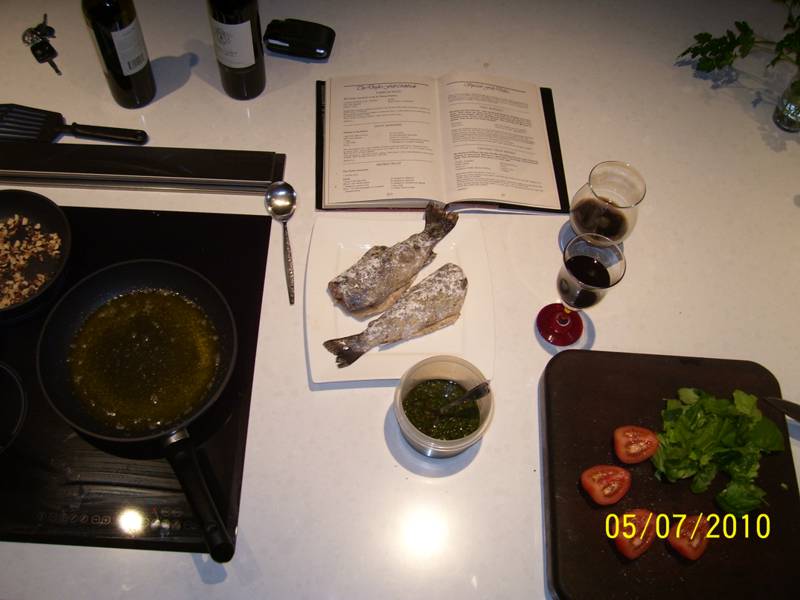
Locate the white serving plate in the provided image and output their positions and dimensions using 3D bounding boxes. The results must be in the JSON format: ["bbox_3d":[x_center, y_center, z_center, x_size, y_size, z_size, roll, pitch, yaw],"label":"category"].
[{"bbox_3d":[0.001,-0.006,1.206,0.290,0.025,0.290,-1,63,-5],"label":"white serving plate"}]

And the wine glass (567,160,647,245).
[{"bbox_3d":[0.311,-0.129,1.213,0.095,0.168,0.095,3,62,-3],"label":"wine glass"}]

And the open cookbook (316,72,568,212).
[{"bbox_3d":[0.069,-0.273,1.348,0.422,0.030,0.273,0,63,-4],"label":"open cookbook"}]

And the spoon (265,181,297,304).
[{"bbox_3d":[-0.179,-0.094,1.240,0.049,0.024,0.225,-6,63,-7],"label":"spoon"}]

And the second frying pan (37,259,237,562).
[{"bbox_3d":[-0.325,0.146,1.079,0.275,0.067,0.468,-23,67,-15],"label":"second frying pan"}]

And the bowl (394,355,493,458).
[{"bbox_3d":[0.059,0.156,1.102,0.138,0.068,0.138,2,62,-3],"label":"bowl"}]

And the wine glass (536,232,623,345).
[{"bbox_3d":[0.253,-0.007,1.128,0.084,0.198,0.084,3,62,-3],"label":"wine glass"}]

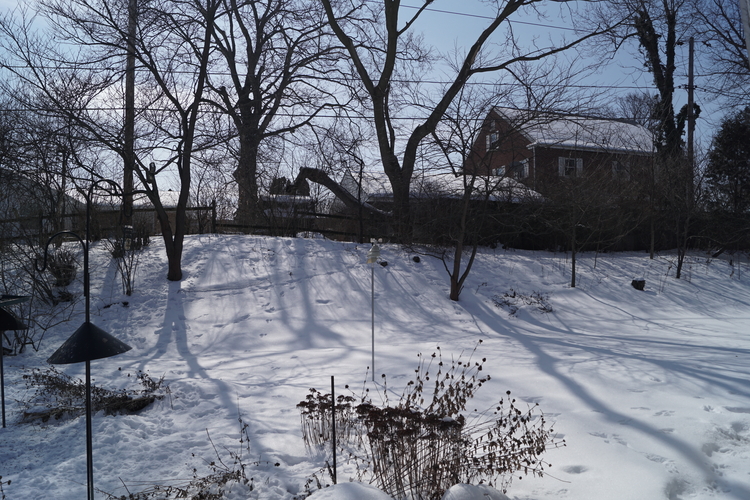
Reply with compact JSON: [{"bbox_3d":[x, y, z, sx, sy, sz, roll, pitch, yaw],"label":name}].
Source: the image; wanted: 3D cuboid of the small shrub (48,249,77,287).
[{"bbox_3d":[-6.789,0.380,12.200,0.650,0.840,0.650,0,0,0],"label":"small shrub"}]

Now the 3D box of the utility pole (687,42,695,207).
[{"bbox_3d":[15.720,-5.749,28.000,0.280,9.800,0.280,0,0,0],"label":"utility pole"}]

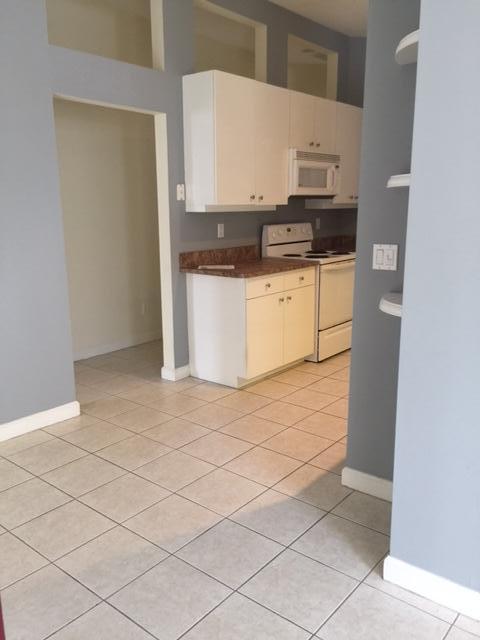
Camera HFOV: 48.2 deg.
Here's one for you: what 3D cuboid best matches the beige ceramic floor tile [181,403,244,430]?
[{"bbox_3d":[-0.181,0.646,3.574,0.330,0.010,0.330,10,16,38],"label":"beige ceramic floor tile"}]

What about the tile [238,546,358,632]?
[{"bbox_3d":[0.224,1.008,2.017,0.334,0.010,0.334,10,16,38],"label":"tile"}]

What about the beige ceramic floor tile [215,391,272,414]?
[{"bbox_3d":[0.034,0.600,3.887,0.334,0.010,0.334,10,16,38],"label":"beige ceramic floor tile"}]

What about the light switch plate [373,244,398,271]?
[{"bbox_3d":[0.648,-0.278,2.394,0.115,0.115,0.009,10,16,38],"label":"light switch plate"}]

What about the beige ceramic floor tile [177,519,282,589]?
[{"bbox_3d":[-0.039,0.967,2.234,0.335,0.010,0.335,10,16,38],"label":"beige ceramic floor tile"}]

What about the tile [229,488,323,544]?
[{"bbox_3d":[0.173,0.891,2.446,0.330,0.010,0.330,10,16,38],"label":"tile"}]

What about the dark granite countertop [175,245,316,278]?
[{"bbox_3d":[0.099,-0.493,4.410,0.643,0.155,1.016,10,16,38],"label":"dark granite countertop"}]

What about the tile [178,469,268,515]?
[{"bbox_3d":[-0.086,0.847,2.653,0.330,0.010,0.330,10,16,38],"label":"tile"}]

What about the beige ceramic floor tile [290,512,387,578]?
[{"bbox_3d":[0.441,0.954,2.280,0.335,0.010,0.335,10,16,38],"label":"beige ceramic floor tile"}]

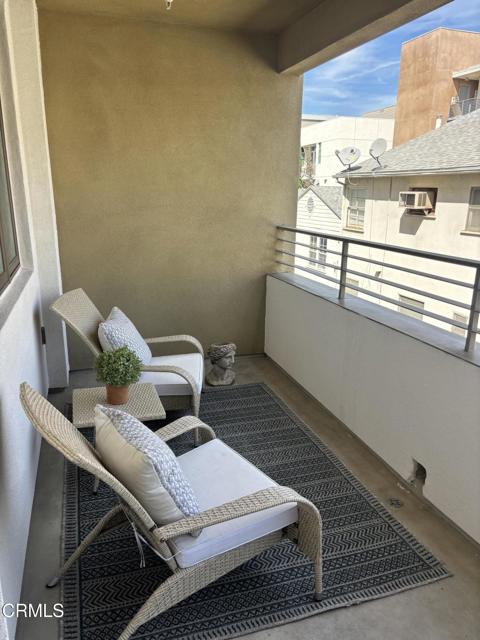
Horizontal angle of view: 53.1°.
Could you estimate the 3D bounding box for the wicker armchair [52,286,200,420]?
[{"bbox_3d":[-0.683,0.258,3.188,0.866,0.859,0.784,0,15,-2],"label":"wicker armchair"}]

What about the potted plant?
[{"bbox_3d":[-0.638,0.290,2.497,0.234,0.278,0.234,-5,16,-18],"label":"potted plant"}]

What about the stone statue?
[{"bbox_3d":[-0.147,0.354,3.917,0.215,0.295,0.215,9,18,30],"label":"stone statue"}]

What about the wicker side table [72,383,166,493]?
[{"bbox_3d":[-0.641,0.643,2.570,0.436,0.441,0.425,-4,16,-15],"label":"wicker side table"}]

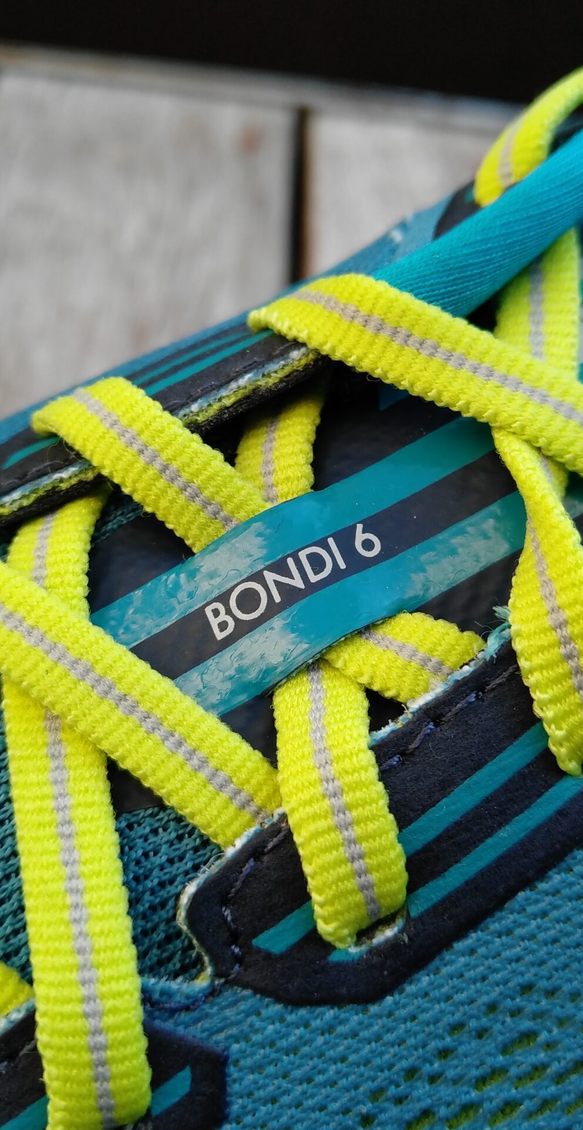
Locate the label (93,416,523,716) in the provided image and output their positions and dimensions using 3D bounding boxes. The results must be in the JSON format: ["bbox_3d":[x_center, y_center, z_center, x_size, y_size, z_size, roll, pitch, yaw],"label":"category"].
[{"bbox_3d":[0.002,0.000,0.102,0.039,0.003,0.015,-29,66,-11],"label":"label"}]

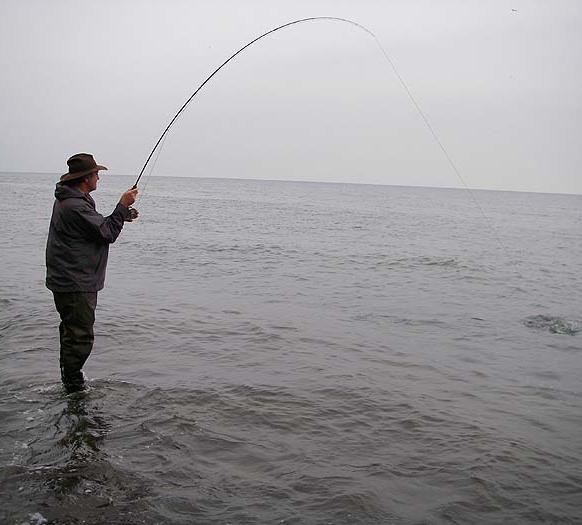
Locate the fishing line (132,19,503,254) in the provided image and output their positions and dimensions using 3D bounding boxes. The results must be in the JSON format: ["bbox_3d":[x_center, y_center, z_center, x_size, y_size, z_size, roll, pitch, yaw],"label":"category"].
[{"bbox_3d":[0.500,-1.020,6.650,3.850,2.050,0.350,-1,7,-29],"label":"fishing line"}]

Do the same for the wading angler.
[{"bbox_3d":[-1.460,0.116,5.620,0.680,1.800,0.540,-1,7,-27],"label":"wading angler"}]

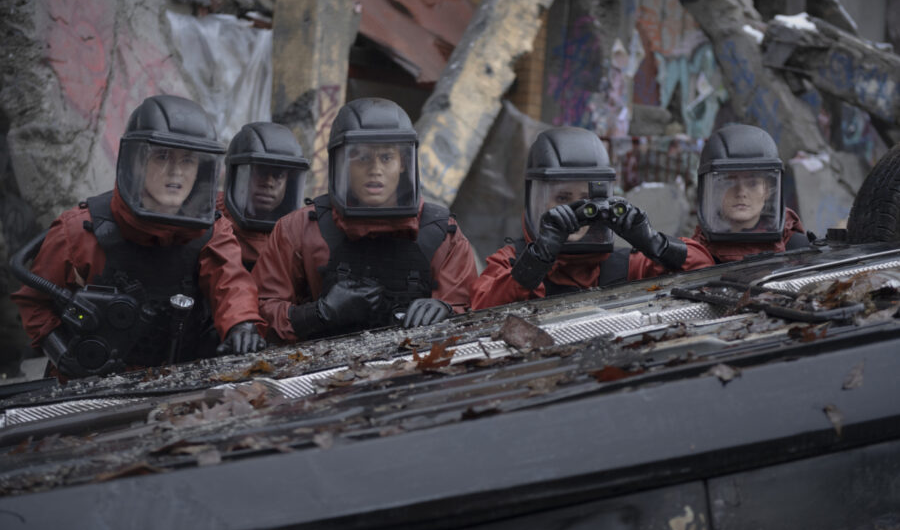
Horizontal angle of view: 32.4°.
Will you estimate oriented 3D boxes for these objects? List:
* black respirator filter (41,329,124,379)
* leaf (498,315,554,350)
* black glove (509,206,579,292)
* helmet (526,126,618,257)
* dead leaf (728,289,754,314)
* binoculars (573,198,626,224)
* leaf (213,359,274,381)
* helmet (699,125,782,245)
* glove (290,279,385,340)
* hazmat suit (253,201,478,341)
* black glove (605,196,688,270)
[{"bbox_3d":[-0.828,0.196,3.500,0.190,0.085,0.100,27,20,26],"label":"black respirator filter"},{"bbox_3d":[0.164,0.145,3.330,0.120,0.065,0.055,-1,3,-12],"label":"leaf"},{"bbox_3d":[0.247,-0.050,3.970,0.120,0.250,0.120,28,9,-5],"label":"black glove"},{"bbox_3d":[0.318,-0.202,4.150,0.240,0.310,0.290,-1,4,-15],"label":"helmet"},{"bbox_3d":[0.592,0.072,3.150,0.060,0.045,0.050,-9,5,-13],"label":"dead leaf"},{"bbox_3d":[0.385,-0.139,3.960,0.125,0.062,0.135,-1,4,-12],"label":"binoculars"},{"bbox_3d":[-0.424,0.218,3.200,0.120,0.028,0.075,-9,5,-13],"label":"leaf"},{"bbox_3d":[0.818,-0.234,4.380,0.240,0.310,0.290,1,3,-3],"label":"helmet"},{"bbox_3d":[-0.281,0.107,3.880,0.245,0.125,0.110,14,12,11],"label":"glove"},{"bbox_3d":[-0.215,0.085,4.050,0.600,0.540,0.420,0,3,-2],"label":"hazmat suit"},{"bbox_3d":[0.498,-0.080,3.950,0.250,0.115,0.120,35,-3,-9],"label":"black glove"}]

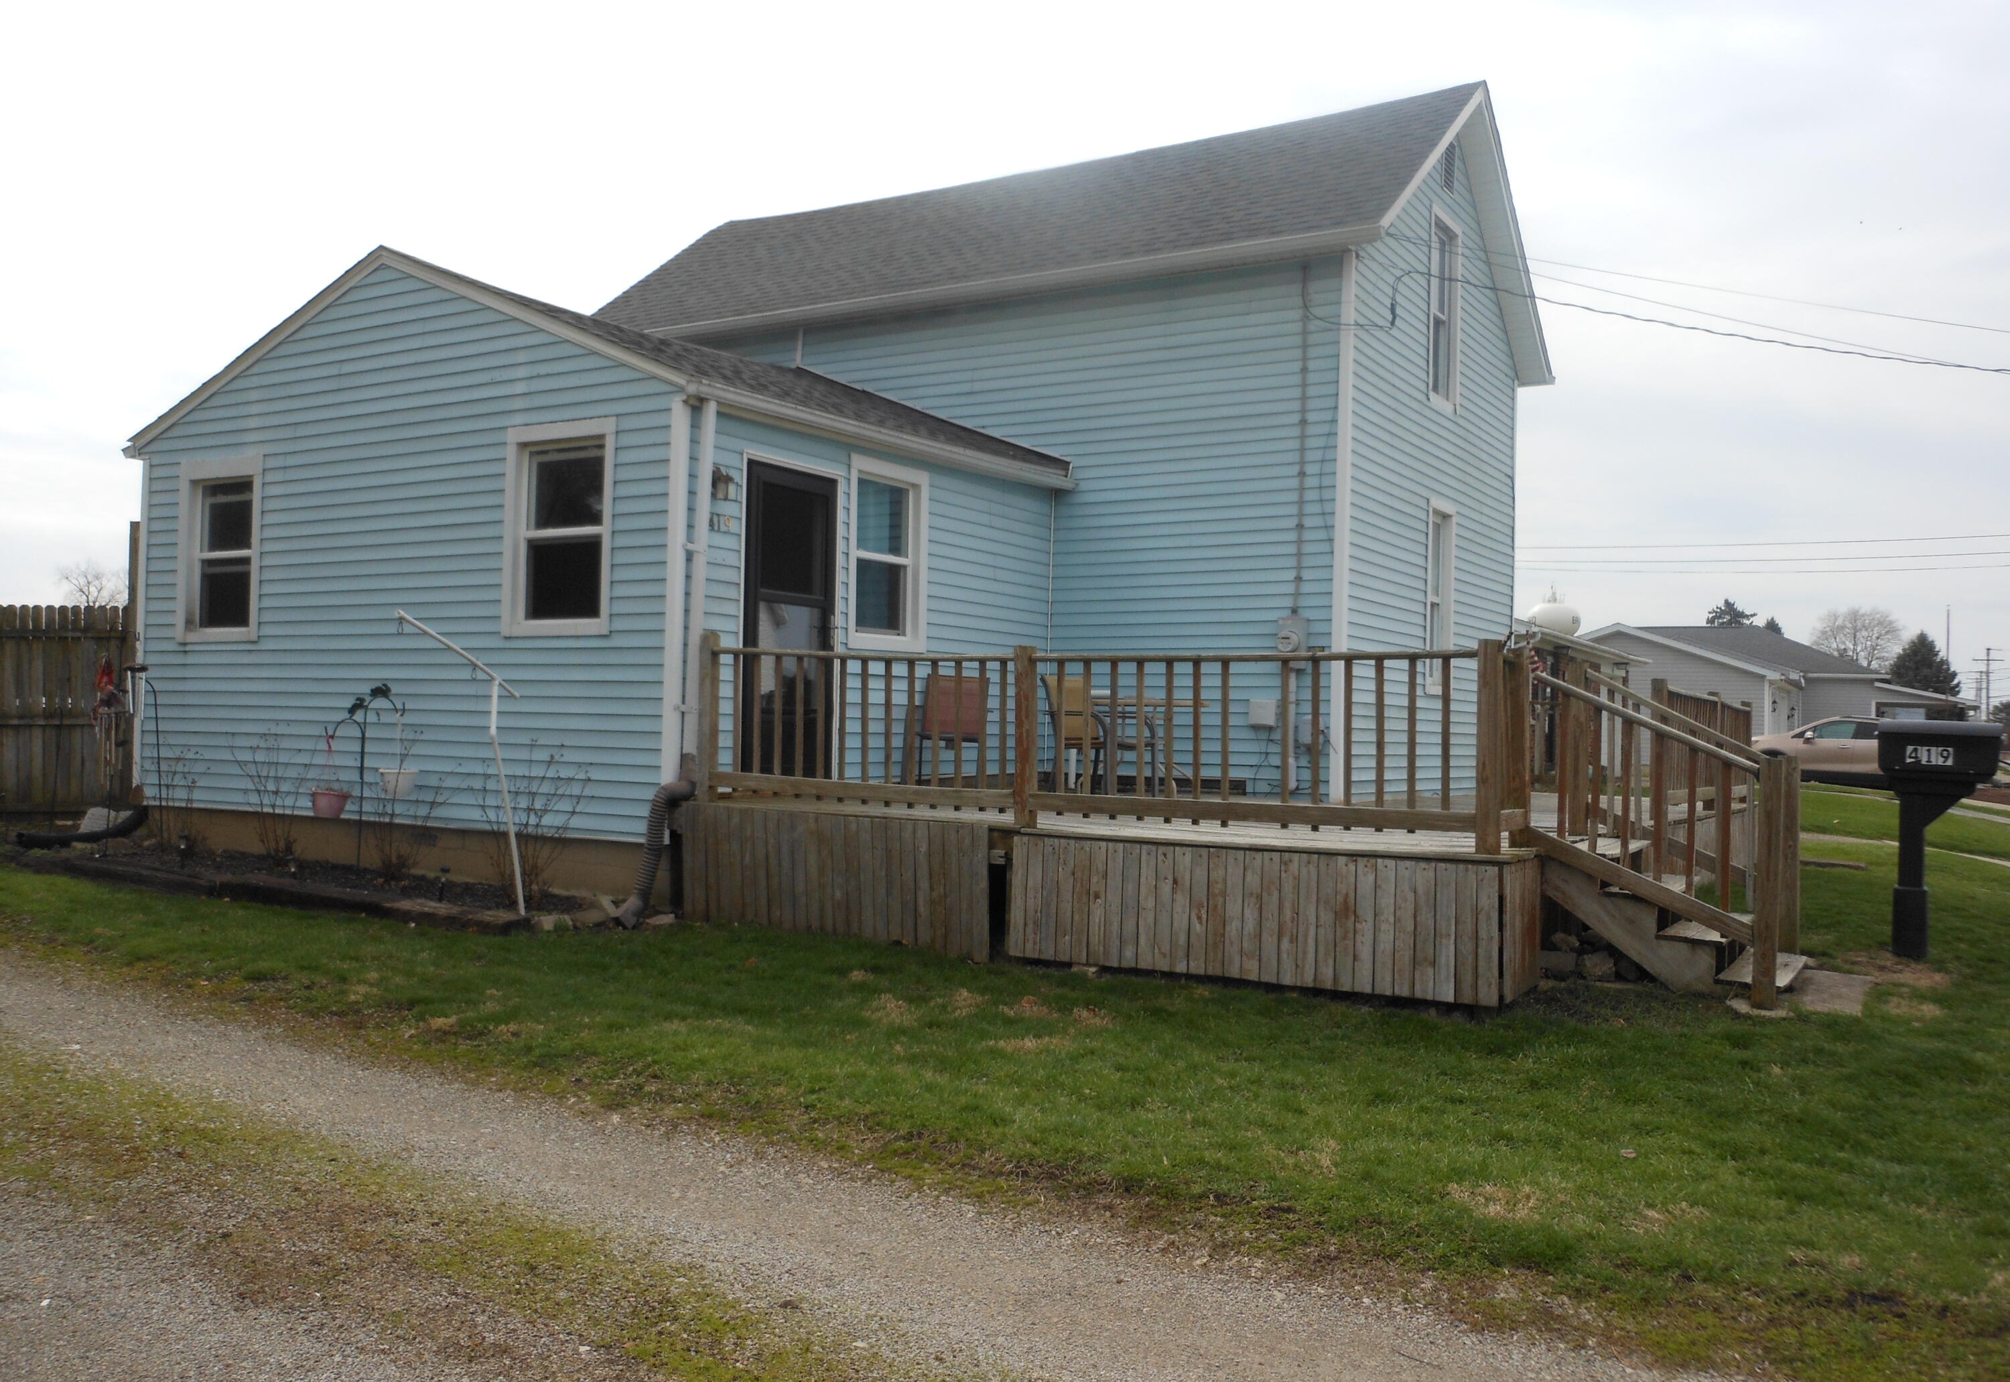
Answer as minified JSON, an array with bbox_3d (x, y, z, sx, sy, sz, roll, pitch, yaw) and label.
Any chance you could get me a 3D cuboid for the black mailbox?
[{"bbox_3d":[4.823,0.763,8.400,0.540,1.225,0.250,0,-1,38],"label":"black mailbox"}]

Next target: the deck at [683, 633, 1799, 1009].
[{"bbox_3d":[2.489,0.636,11.364,6.217,1.653,7.435,1,-1,31],"label":"deck"}]

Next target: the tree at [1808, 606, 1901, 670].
[{"bbox_3d":[54.875,-0.633,104.988,5.205,9.788,5.205,1,-1,28],"label":"tree"}]

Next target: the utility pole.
[{"bbox_3d":[89.396,0.828,147.988,2.400,9.805,0.400,1,-1,31],"label":"utility pole"}]

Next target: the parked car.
[{"bbox_3d":[20.274,1.477,39.200,4.800,1.670,1.900,1,-1,31],"label":"parked car"}]

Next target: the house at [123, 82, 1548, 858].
[{"bbox_3d":[-0.673,-2.027,14.699,8.702,6.930,9.969,1,-1,31],"label":"house"}]

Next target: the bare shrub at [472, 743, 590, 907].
[{"bbox_3d":[-2.884,0.805,9.871,0.680,0.951,0.646,1,-1,31],"label":"bare shrub"}]

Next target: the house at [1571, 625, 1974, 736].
[{"bbox_3d":[23.358,0.093,51.320,12.500,4.600,17.000,1,-1,31],"label":"house"}]

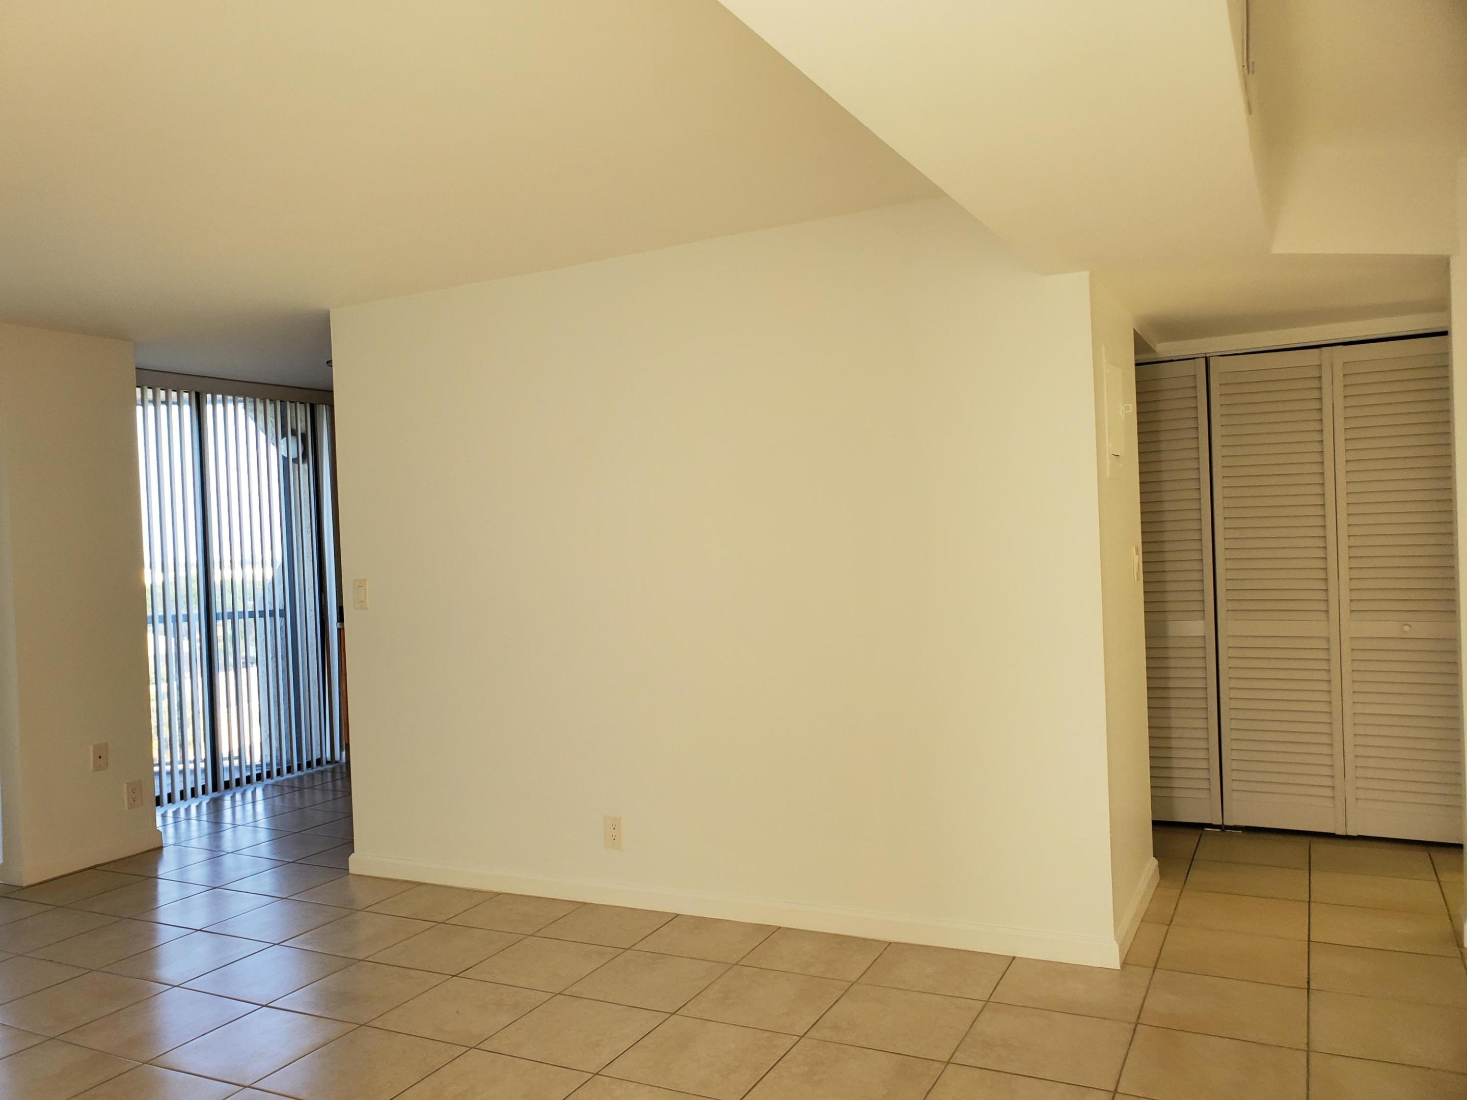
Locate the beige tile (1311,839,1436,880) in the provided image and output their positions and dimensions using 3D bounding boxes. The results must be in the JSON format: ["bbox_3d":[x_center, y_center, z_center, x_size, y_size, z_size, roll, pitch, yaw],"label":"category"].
[{"bbox_3d":[2.515,1.237,4.358,0.403,0.010,0.403,-2,0,27],"label":"beige tile"}]

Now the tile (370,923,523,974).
[{"bbox_3d":[-0.989,1.379,3.814,0.402,0.012,0.402,-2,0,27],"label":"tile"}]

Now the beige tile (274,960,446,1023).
[{"bbox_3d":[-1.179,1.401,3.493,0.407,0.011,0.395,-2,0,27],"label":"beige tile"}]

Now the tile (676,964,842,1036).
[{"bbox_3d":[0.101,1.343,3.290,0.407,0.011,0.395,-2,0,27],"label":"tile"}]

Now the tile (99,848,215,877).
[{"bbox_3d":[-2.614,1.433,5.055,0.403,0.010,0.403,-2,0,27],"label":"tile"}]

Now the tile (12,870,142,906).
[{"bbox_3d":[-2.785,1.443,4.697,0.400,0.010,0.392,-2,0,27],"label":"tile"}]

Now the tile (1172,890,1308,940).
[{"bbox_3d":[1.732,1.254,3.771,0.402,0.012,0.402,-2,0,27],"label":"tile"}]

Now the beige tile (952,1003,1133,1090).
[{"bbox_3d":[0.815,1.291,2.873,0.400,0.010,0.392,-2,0,27],"label":"beige tile"}]

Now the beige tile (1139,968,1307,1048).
[{"bbox_3d":[1.372,1.274,3.061,0.402,0.012,0.402,-2,0,27],"label":"beige tile"}]

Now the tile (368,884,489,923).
[{"bbox_3d":[-1.192,1.395,4.380,0.407,0.011,0.375,-2,0,27],"label":"tile"}]

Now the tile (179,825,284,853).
[{"bbox_3d":[-2.438,1.424,5.410,0.400,0.010,0.392,-2,0,27],"label":"tile"}]

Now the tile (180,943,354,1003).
[{"bbox_3d":[-1.524,1.399,3.629,0.403,0.010,0.403,-2,0,27],"label":"tile"}]

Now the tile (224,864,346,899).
[{"bbox_3d":[-1.889,1.407,4.688,0.403,0.010,0.403,-2,0,27],"label":"tile"}]

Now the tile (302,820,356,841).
[{"bbox_3d":[-1.903,1.411,5.617,0.402,0.012,0.402,-2,0,27],"label":"tile"}]

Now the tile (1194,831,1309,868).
[{"bbox_3d":[2.091,1.233,4.480,0.402,0.012,0.402,-2,0,27],"label":"tile"}]

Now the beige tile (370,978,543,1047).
[{"bbox_3d":[-0.796,1.361,3.252,0.400,0.010,0.392,-2,0,27],"label":"beige tile"}]

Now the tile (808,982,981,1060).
[{"bbox_3d":[0.462,1.324,3.096,0.403,0.010,0.403,-2,0,27],"label":"tile"}]

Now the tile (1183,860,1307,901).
[{"bbox_3d":[1.920,1.235,4.111,0.400,0.010,0.392,-2,0,27],"label":"tile"}]

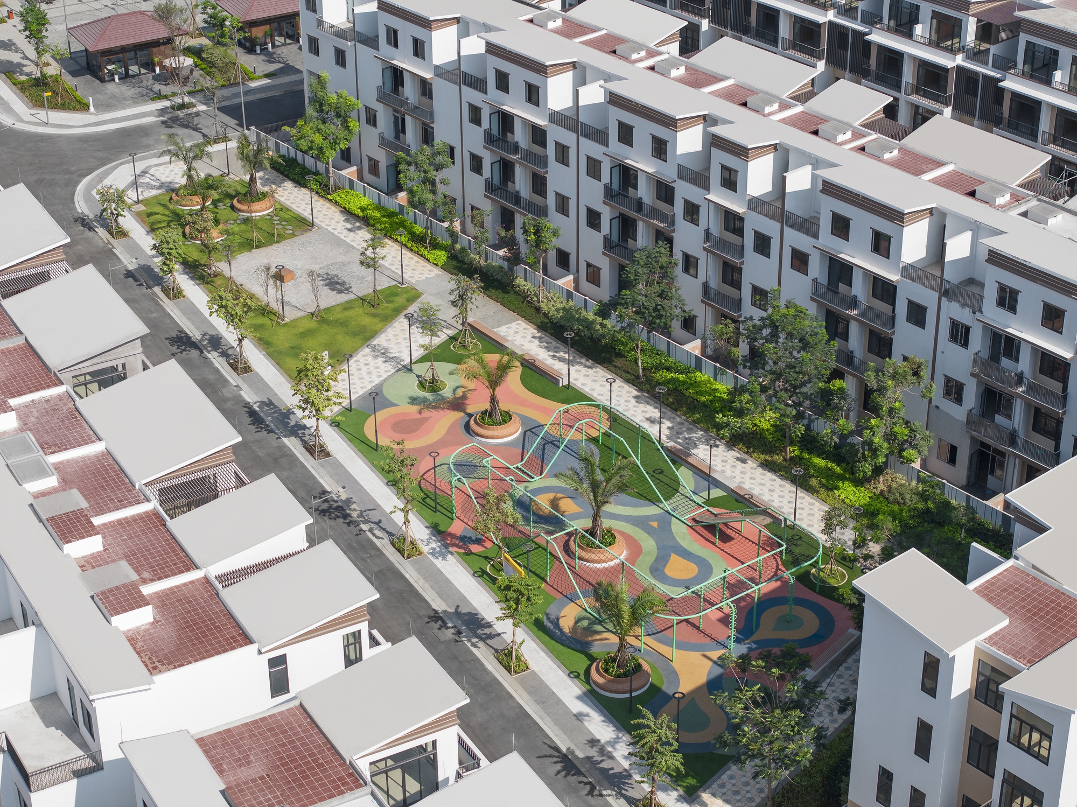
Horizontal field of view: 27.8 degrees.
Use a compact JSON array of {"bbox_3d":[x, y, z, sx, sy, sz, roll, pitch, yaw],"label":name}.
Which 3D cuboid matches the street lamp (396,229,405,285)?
[{"bbox_3d":[-9.135,-9.661,145.368,0.620,3.860,0.620,0,30,0],"label":"street lamp"}]

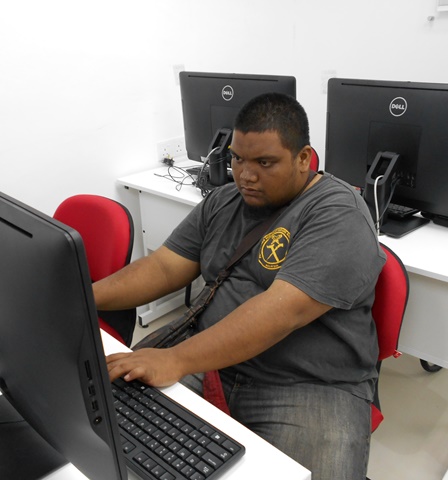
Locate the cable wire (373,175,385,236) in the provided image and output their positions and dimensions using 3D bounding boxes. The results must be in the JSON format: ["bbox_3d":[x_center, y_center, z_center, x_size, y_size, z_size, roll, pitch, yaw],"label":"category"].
[{"bbox_3d":[0.465,-0.103,1.442,0.030,0.178,0.035,19,32,40],"label":"cable wire"}]

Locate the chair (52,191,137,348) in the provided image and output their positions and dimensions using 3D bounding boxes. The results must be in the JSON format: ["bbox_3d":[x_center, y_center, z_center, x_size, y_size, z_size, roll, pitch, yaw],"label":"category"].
[{"bbox_3d":[-0.556,0.342,1.547,0.540,0.860,0.560,15,30,35],"label":"chair"}]

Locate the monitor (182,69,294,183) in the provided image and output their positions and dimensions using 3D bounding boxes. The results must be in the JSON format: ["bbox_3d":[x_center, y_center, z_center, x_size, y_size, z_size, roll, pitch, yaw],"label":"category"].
[{"bbox_3d":[0.001,-0.417,1.900,0.570,0.430,0.200,17,31,38],"label":"monitor"}]

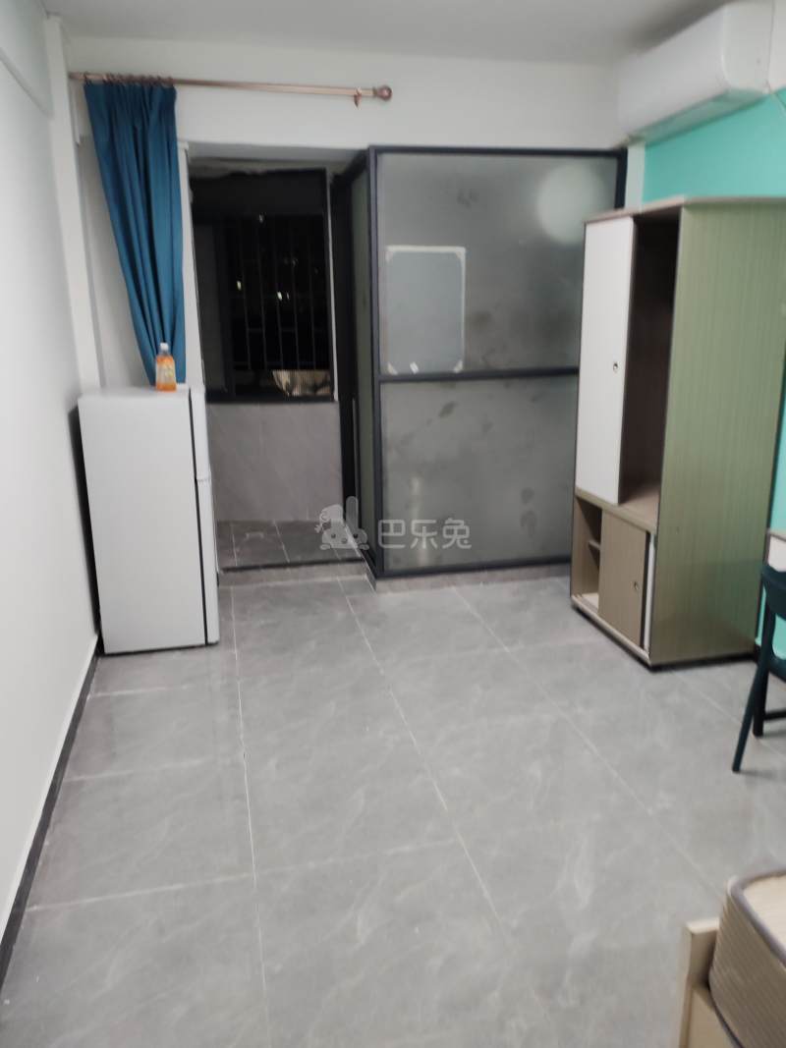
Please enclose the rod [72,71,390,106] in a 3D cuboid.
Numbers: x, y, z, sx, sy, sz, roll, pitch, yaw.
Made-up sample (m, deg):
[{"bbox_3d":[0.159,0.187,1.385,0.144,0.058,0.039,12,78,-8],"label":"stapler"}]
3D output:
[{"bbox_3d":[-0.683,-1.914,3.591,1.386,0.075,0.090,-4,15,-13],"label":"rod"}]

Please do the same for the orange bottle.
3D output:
[{"bbox_3d":[-1.011,-0.702,3.640,0.077,0.212,0.077,-4,15,-12],"label":"orange bottle"}]

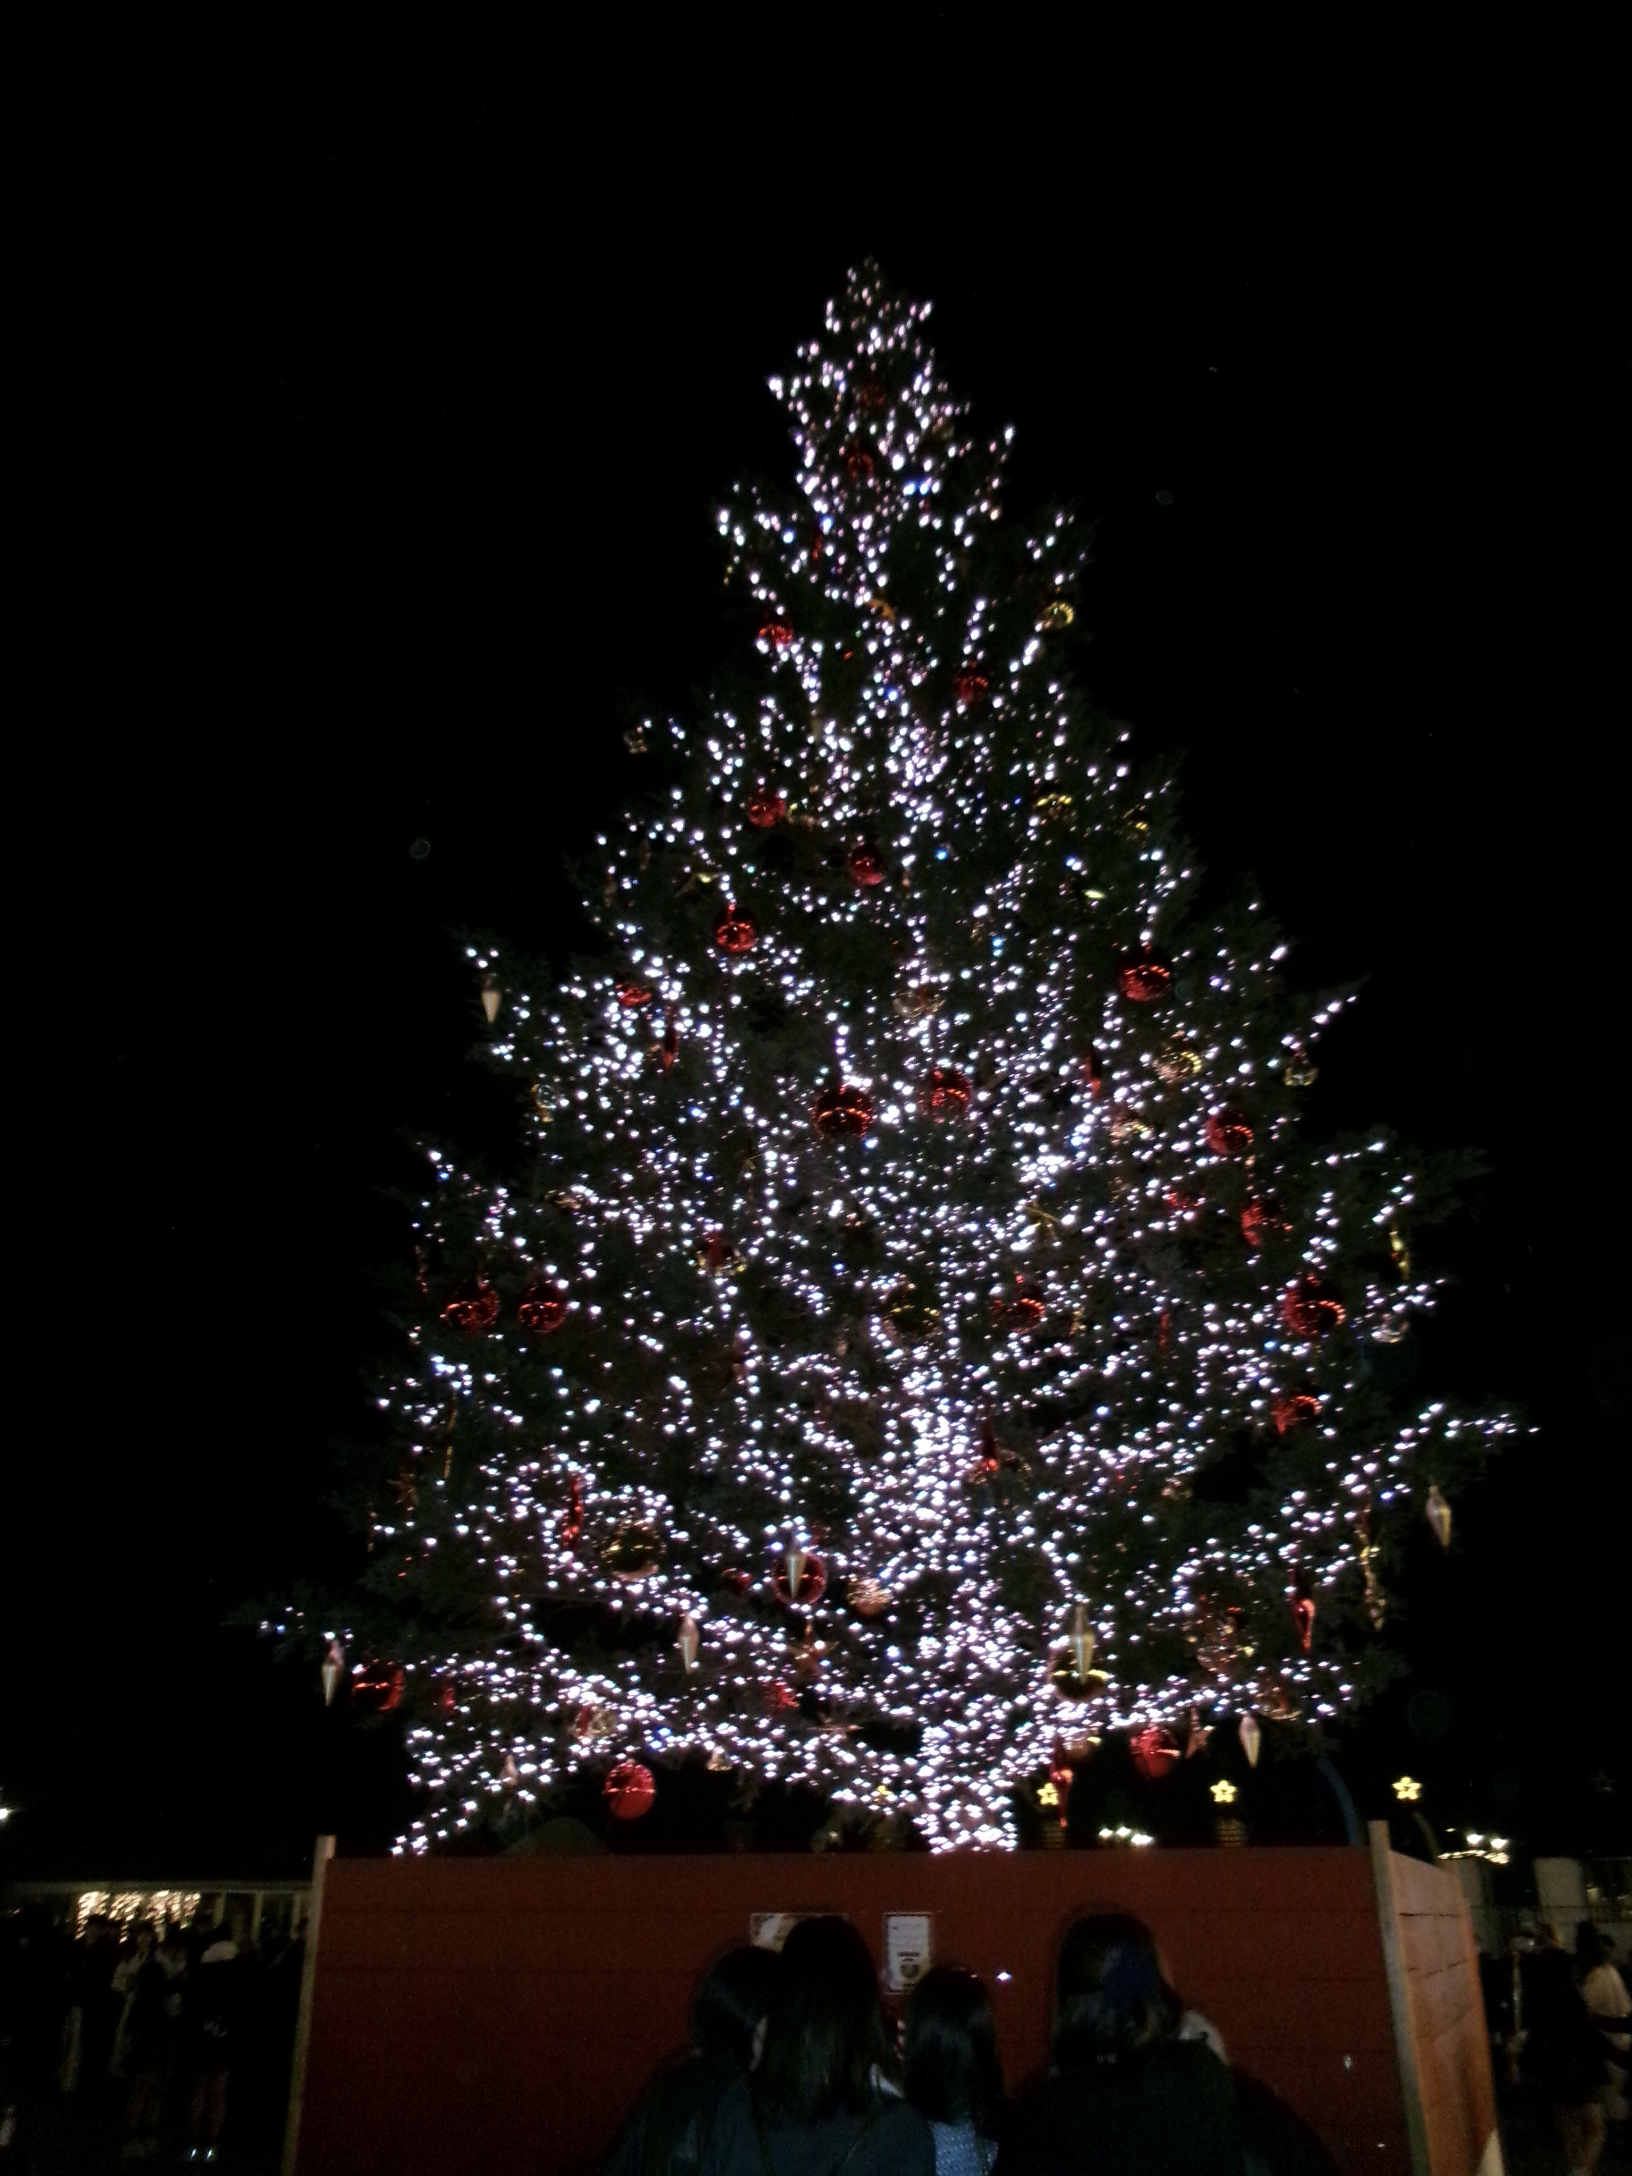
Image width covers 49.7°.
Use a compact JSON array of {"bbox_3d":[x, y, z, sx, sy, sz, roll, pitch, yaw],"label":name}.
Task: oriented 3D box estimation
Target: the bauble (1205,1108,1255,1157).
[{"bbox_3d":[2.082,0.222,8.854,0.248,0.248,0.248,0,-25,0],"label":"bauble"}]

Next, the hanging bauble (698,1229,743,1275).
[{"bbox_3d":[-0.494,0.848,9.056,0.227,0.236,0.227,0,-25,0],"label":"hanging bauble"}]

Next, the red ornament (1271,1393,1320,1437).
[{"bbox_3d":[2.271,1.546,8.339,0.226,0.209,0.226,0,-25,0],"label":"red ornament"}]

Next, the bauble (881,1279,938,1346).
[{"bbox_3d":[0.435,1.030,8.050,0.255,0.265,0.255,0,-25,0],"label":"bauble"}]

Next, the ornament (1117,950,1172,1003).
[{"bbox_3d":[1.607,-0.548,8.600,0.262,0.272,0.262,0,-25,0],"label":"ornament"}]

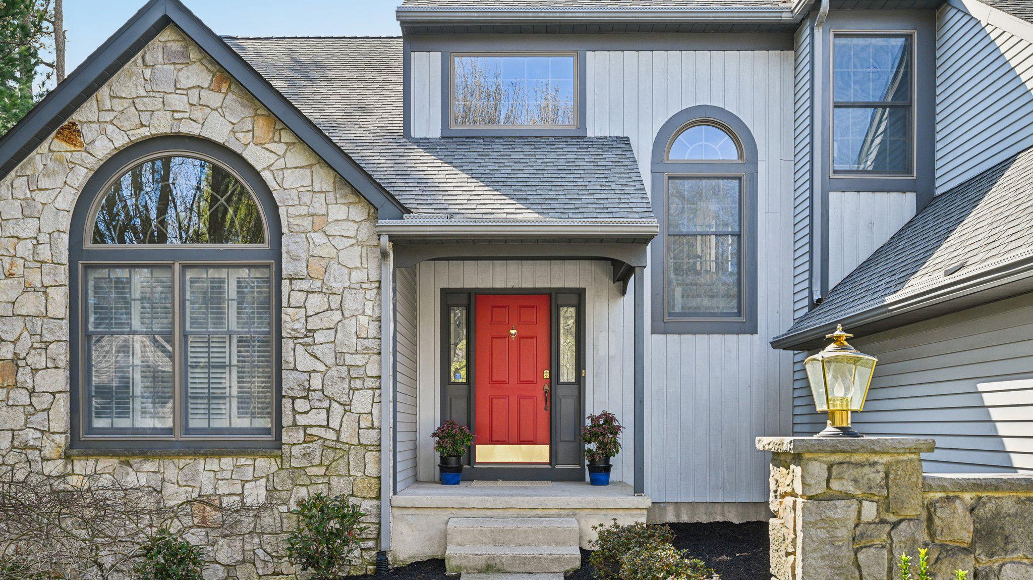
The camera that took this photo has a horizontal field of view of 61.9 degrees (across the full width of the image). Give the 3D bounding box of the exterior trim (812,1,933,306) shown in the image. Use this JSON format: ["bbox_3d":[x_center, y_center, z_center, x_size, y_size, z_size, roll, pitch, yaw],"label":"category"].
[{"bbox_3d":[4.060,-1.540,9.750,1.380,3.250,0.090,0,-3,0],"label":"exterior trim"}]

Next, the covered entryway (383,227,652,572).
[{"bbox_3d":[0.000,1.020,9.030,2.540,3.180,2.350,0,-3,0],"label":"covered entryway"}]

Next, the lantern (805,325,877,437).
[{"bbox_3d":[1.205,0.335,3.200,0.198,0.410,0.198,0,-3,0],"label":"lantern"}]

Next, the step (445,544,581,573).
[{"bbox_3d":[-0.030,2.345,7.500,1.170,0.160,0.370,0,-3,0],"label":"step"}]

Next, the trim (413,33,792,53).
[{"bbox_3d":[1.000,-2.960,10.300,4.690,0.245,0.060,0,-3,0],"label":"trim"}]

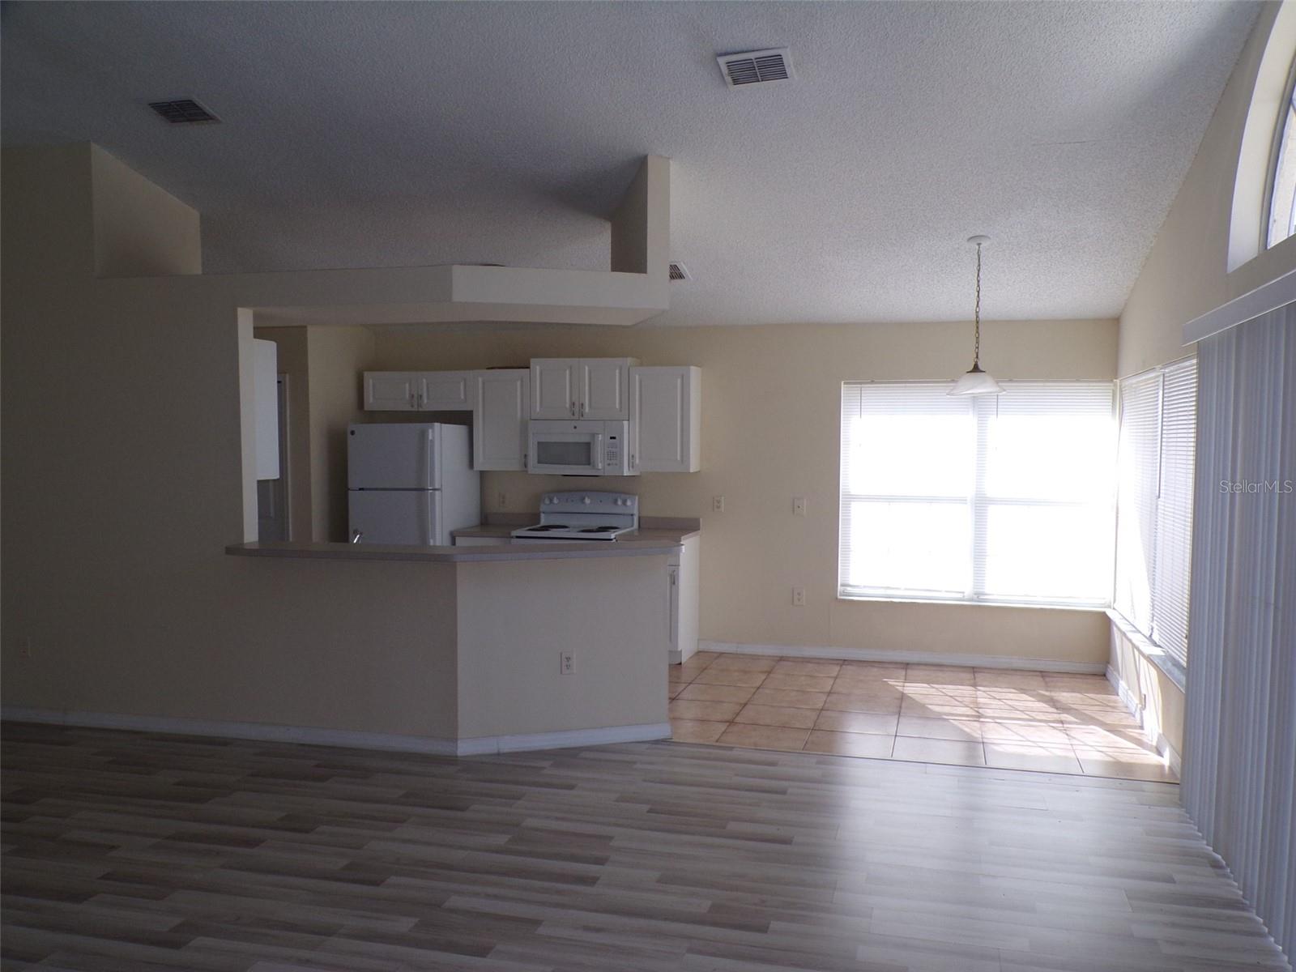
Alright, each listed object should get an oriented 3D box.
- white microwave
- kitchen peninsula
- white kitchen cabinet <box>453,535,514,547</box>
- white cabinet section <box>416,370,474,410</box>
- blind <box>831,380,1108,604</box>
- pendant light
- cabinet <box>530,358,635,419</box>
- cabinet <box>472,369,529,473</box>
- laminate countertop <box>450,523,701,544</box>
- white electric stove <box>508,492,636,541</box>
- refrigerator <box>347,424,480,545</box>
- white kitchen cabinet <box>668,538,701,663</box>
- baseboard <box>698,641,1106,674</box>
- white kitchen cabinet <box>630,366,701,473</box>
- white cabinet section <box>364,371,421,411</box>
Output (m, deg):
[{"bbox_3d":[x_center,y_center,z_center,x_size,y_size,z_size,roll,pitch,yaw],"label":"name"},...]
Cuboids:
[{"bbox_3d":[-0.479,-0.290,7.894,0.754,0.404,0.392,1,2,16],"label":"white microwave"},{"bbox_3d":[-0.977,0.825,5.582,2.220,1.043,1.000,1,3,16],"label":"kitchen peninsula"},{"bbox_3d":[-1.101,0.802,7.973,0.465,0.877,0.610,1,3,16],"label":"white kitchen cabinet"},{"bbox_3d":[-1.517,-0.743,8.246,0.465,0.306,0.321,1,3,16],"label":"white cabinet section"},{"bbox_3d":[2.273,0.044,7.345,1.822,1.547,0.110,1,3,16],"label":"blind"},{"bbox_3d":[1.877,-0.967,5.970,0.314,0.906,0.314,1,2,16],"label":"pendant light"},{"bbox_3d":[-0.458,-0.717,7.873,0.765,0.451,0.323,1,3,16],"label":"cabinet"},{"bbox_3d":[-1.052,-0.501,8.052,0.469,0.761,0.323,1,3,16],"label":"cabinet"},{"bbox_3d":[-0.515,0.356,7.803,1.731,0.042,0.633,1,2,16],"label":"laminate countertop"},{"bbox_3d":[-0.518,0.654,7.761,0.762,1.195,0.675,1,3,16],"label":"white electric stove"},{"bbox_3d":[-1.754,0.387,7.980,0.710,1.700,0.789,1,2,16],"label":"refrigerator"},{"bbox_3d":[0.081,0.821,7.665,0.469,0.875,0.611,1,2,16],"label":"white kitchen cabinet"},{"bbox_3d":[1.754,1.230,7.518,2.843,0.084,0.015,1,2,16],"label":"baseboard"},{"bbox_3d":[0.130,-0.484,7.716,0.459,0.761,0.323,1,3,16],"label":"white kitchen cabinet"},{"bbox_3d":[-1.968,-0.750,8.373,0.471,0.306,0.321,1,3,16],"label":"white cabinet section"}]

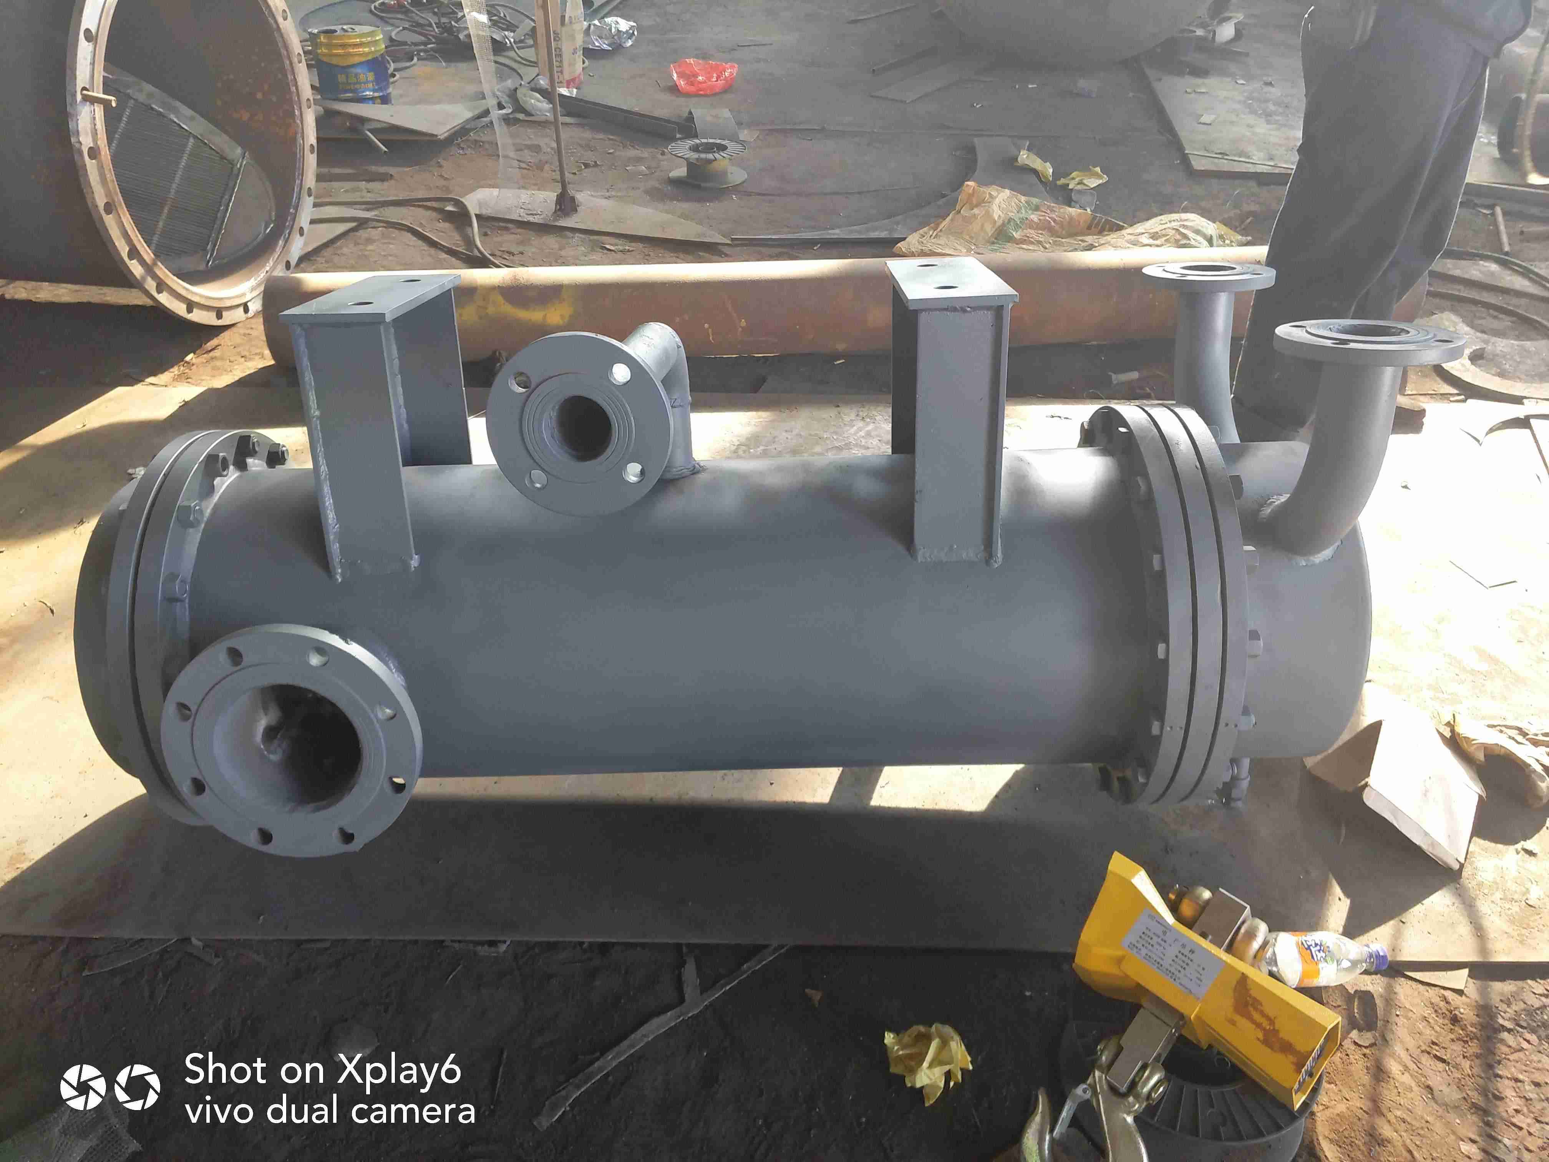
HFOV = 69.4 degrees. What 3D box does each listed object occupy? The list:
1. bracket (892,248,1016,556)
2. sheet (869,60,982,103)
[{"bbox_3d":[0.206,-0.220,1.385,0.117,0.305,0.318,-1,22,1],"label":"bracket"},{"bbox_3d":[0.697,-2.191,4.907,0.190,0.010,0.700,23,43,28],"label":"sheet"}]

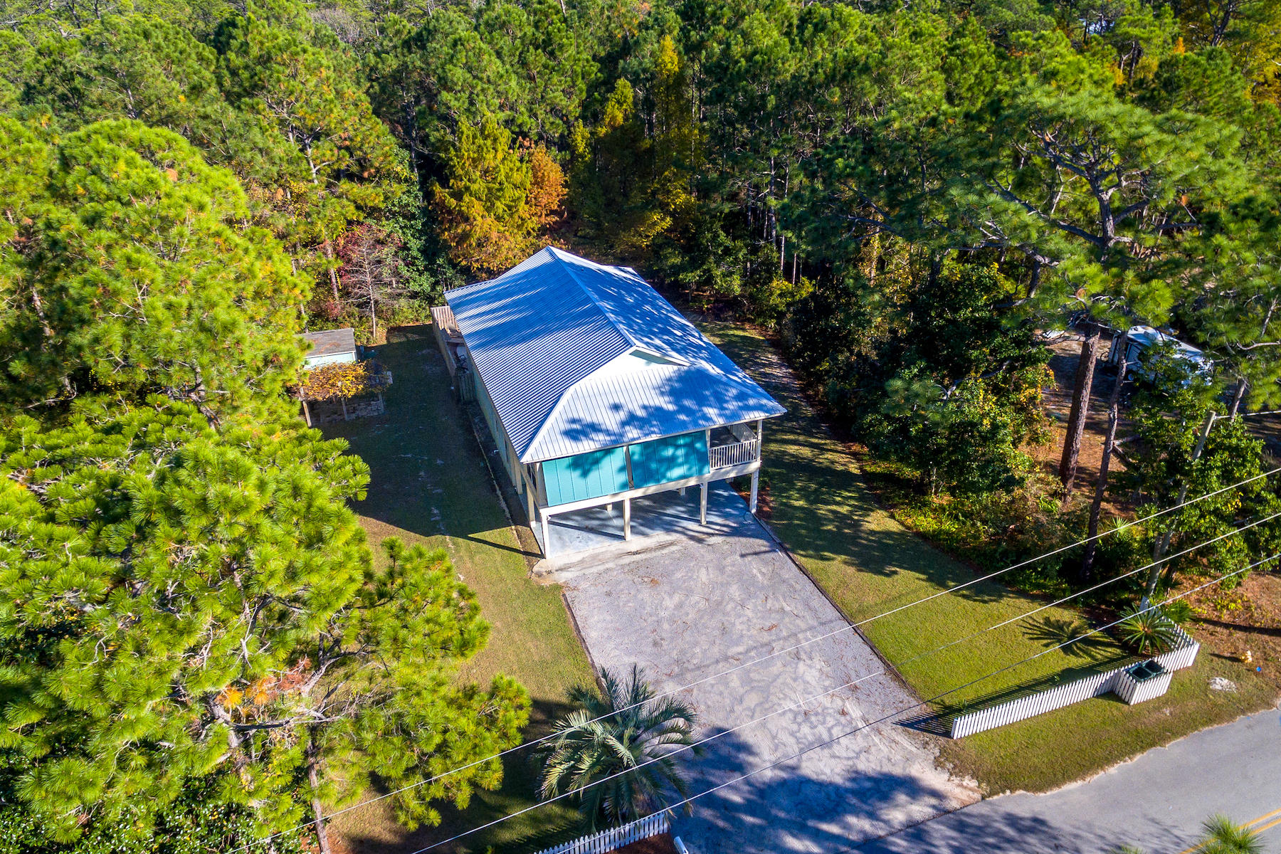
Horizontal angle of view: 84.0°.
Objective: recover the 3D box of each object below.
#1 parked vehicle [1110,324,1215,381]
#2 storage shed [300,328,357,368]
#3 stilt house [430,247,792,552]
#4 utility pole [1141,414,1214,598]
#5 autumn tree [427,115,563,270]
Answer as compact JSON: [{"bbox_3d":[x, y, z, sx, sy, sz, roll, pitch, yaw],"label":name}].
[{"bbox_3d":[30.941,-3.567,41.965,2.200,2.750,5.400,-6,30,-10],"label":"parked vehicle"},{"bbox_3d":[-19.740,-4.422,44.797,3.600,2.700,3.600,-11,31,-17],"label":"storage shed"},{"bbox_3d":[-2.636,-3.201,36.792,11.305,8.073,20.473,-11,31,-17],"label":"stilt house"},{"bbox_3d":[18.880,3.130,25.070,0.270,8.200,0.270,-11,30,-16],"label":"utility pole"},{"bbox_3d":[-10.892,-15.738,53.889,9.200,13.300,8.600,-11,33,-18],"label":"autumn tree"}]

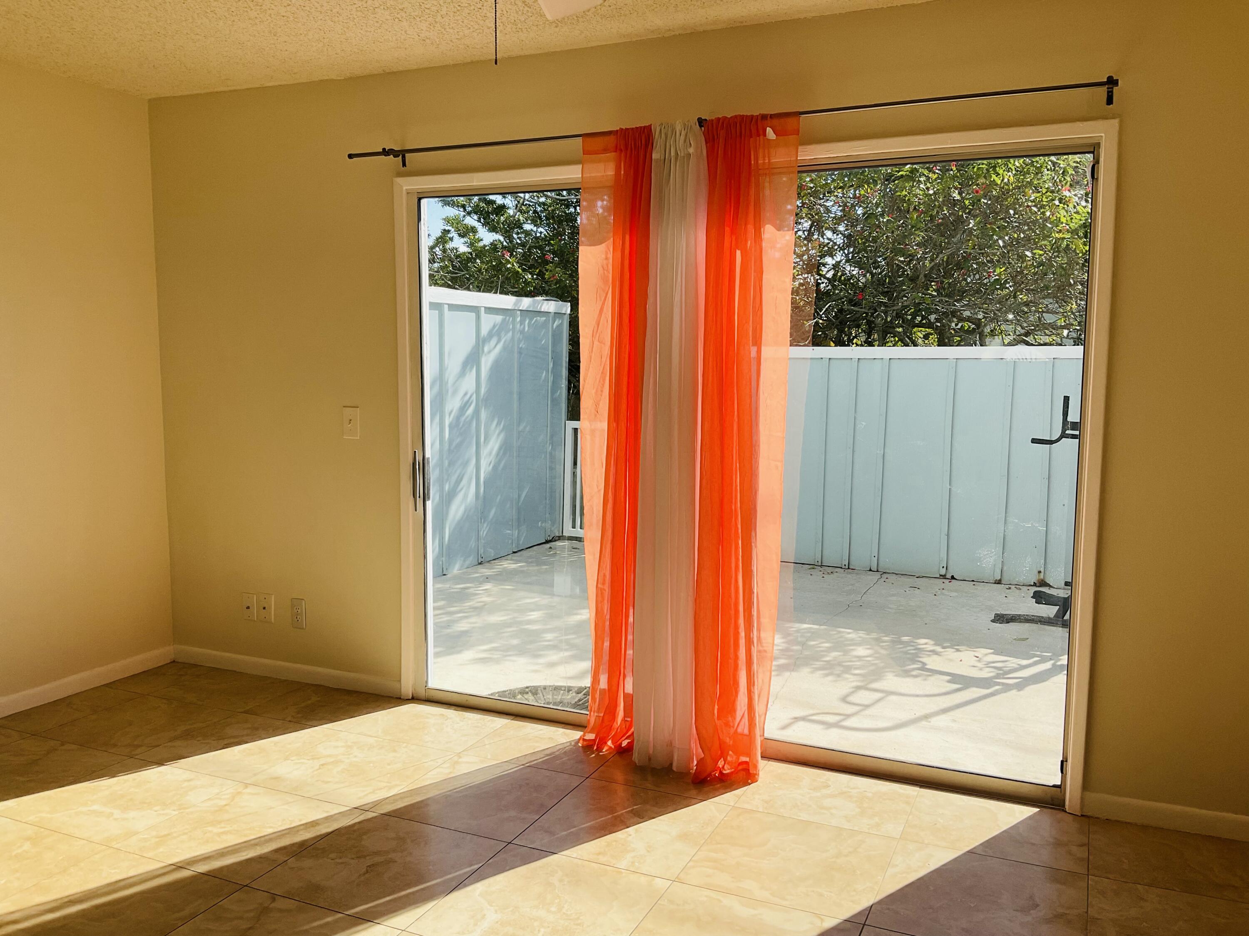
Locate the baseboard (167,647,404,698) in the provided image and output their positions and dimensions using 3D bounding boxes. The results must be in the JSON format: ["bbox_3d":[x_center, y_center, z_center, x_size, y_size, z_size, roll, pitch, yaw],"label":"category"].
[{"bbox_3d":[-1.485,0.879,4.511,1.255,0.071,0.018,3,7,24],"label":"baseboard"}]

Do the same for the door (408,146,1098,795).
[{"bbox_3d":[0.293,-0.012,3.691,2.440,2.027,0.095,3,7,24],"label":"door"}]

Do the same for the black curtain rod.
[{"bbox_3d":[0.171,-1.127,3.489,2.670,0.068,0.110,3,7,24],"label":"black curtain rod"}]

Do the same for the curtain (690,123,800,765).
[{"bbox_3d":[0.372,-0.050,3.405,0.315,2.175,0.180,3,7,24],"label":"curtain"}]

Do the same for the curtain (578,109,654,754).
[{"bbox_3d":[-0.046,-0.077,3.644,0.275,2.172,0.100,3,7,24],"label":"curtain"}]

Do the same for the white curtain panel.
[{"bbox_3d":[0.167,-0.064,3.509,0.235,2.167,0.160,3,7,24],"label":"white curtain panel"}]

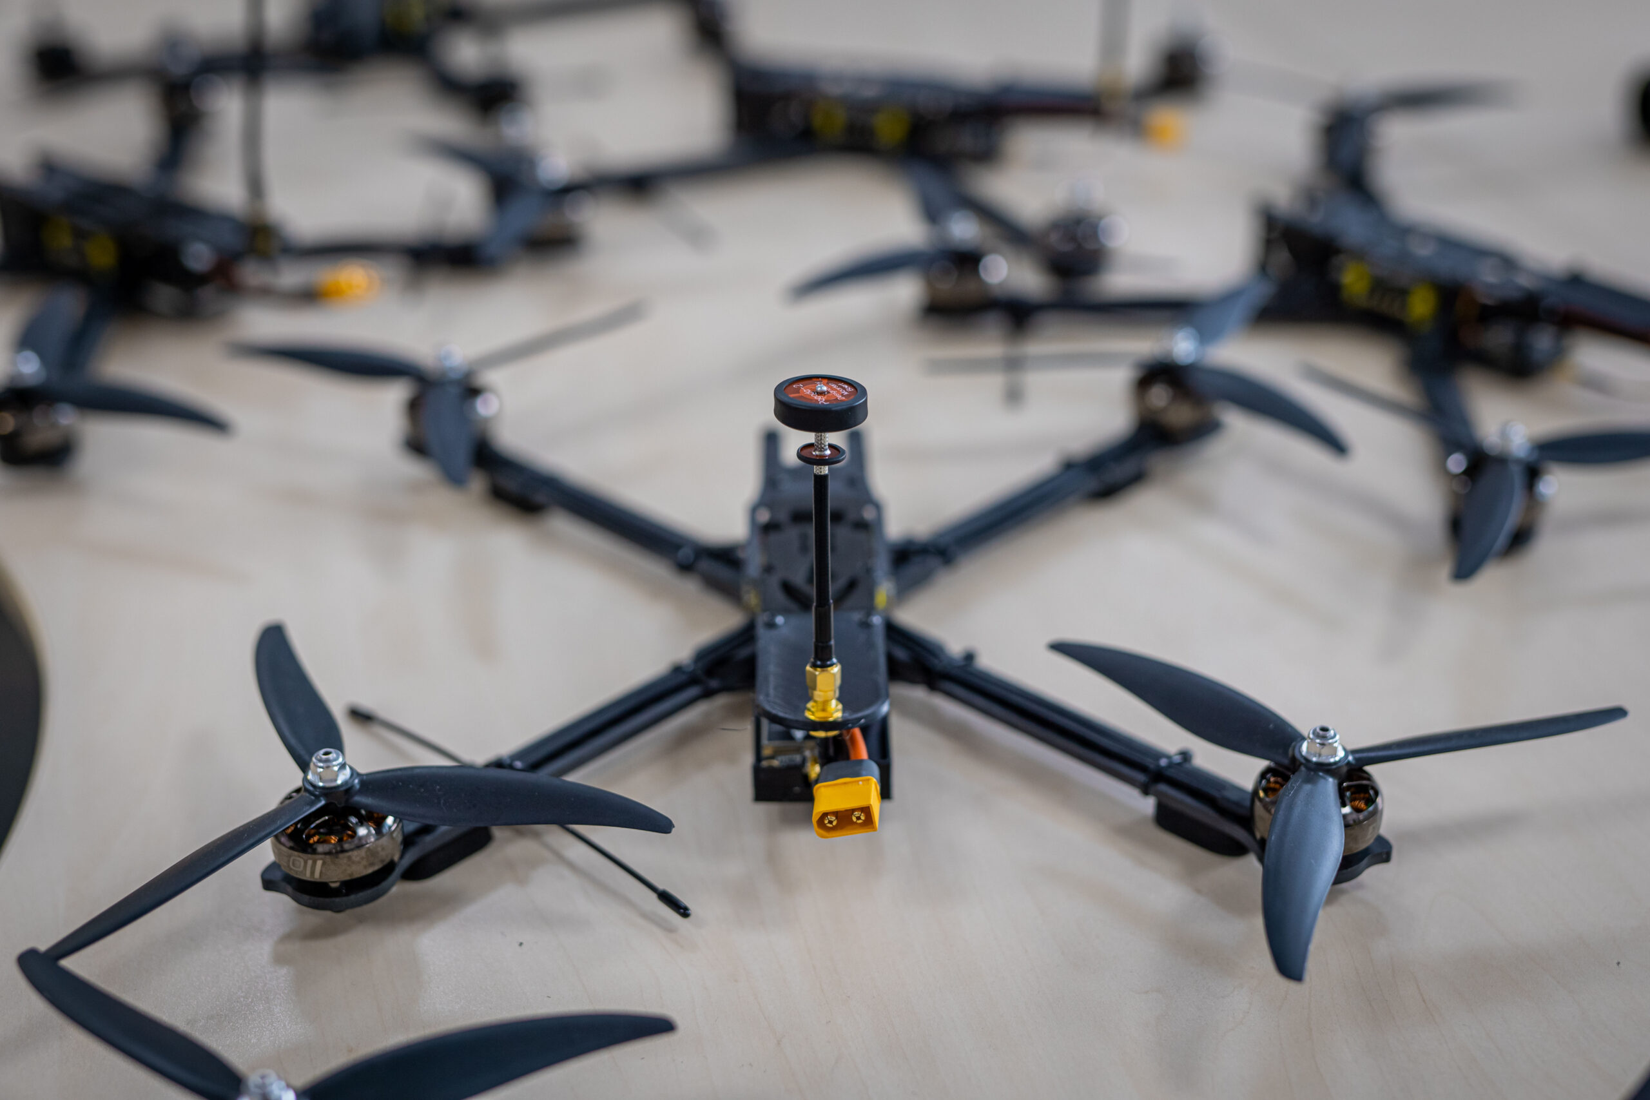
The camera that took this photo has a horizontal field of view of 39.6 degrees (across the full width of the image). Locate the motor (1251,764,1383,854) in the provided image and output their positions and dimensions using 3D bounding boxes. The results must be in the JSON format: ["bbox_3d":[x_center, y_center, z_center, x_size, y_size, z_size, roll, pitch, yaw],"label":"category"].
[{"bbox_3d":[0.129,0.067,0.601,0.034,0.020,0.034,-1,29,0],"label":"motor"}]

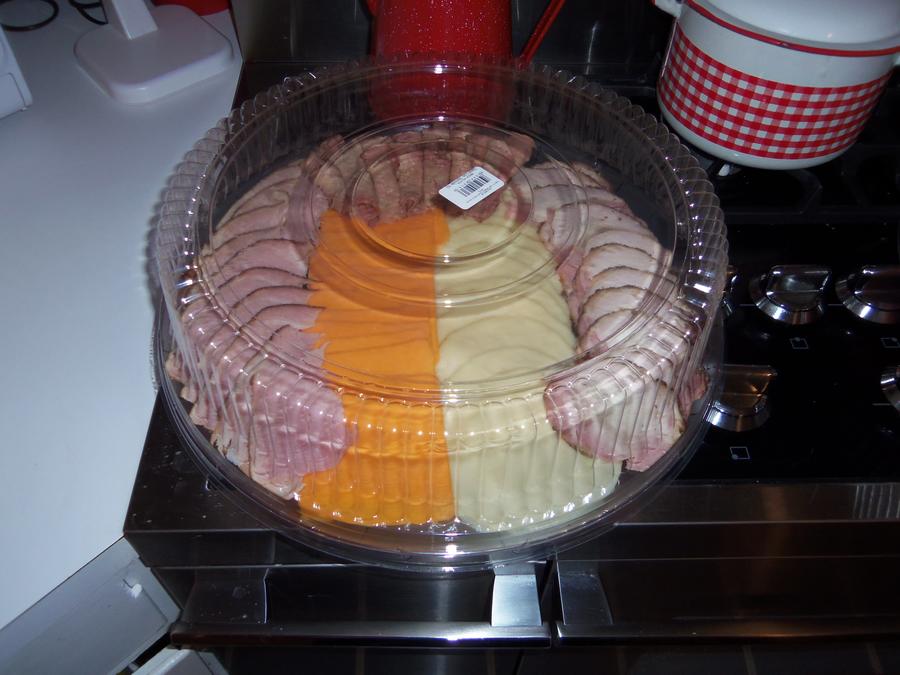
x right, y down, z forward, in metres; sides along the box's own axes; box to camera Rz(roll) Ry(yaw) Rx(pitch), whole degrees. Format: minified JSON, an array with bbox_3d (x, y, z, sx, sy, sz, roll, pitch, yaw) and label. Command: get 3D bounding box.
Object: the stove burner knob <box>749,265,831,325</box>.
[{"bbox_3d":[0.300,-0.048,0.631,0.066,0.035,0.066,-1,55,0],"label":"stove burner knob"}]

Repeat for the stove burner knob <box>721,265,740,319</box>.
[{"bbox_3d":[0.224,-0.047,0.632,0.066,0.035,0.066,-1,55,0],"label":"stove burner knob"}]

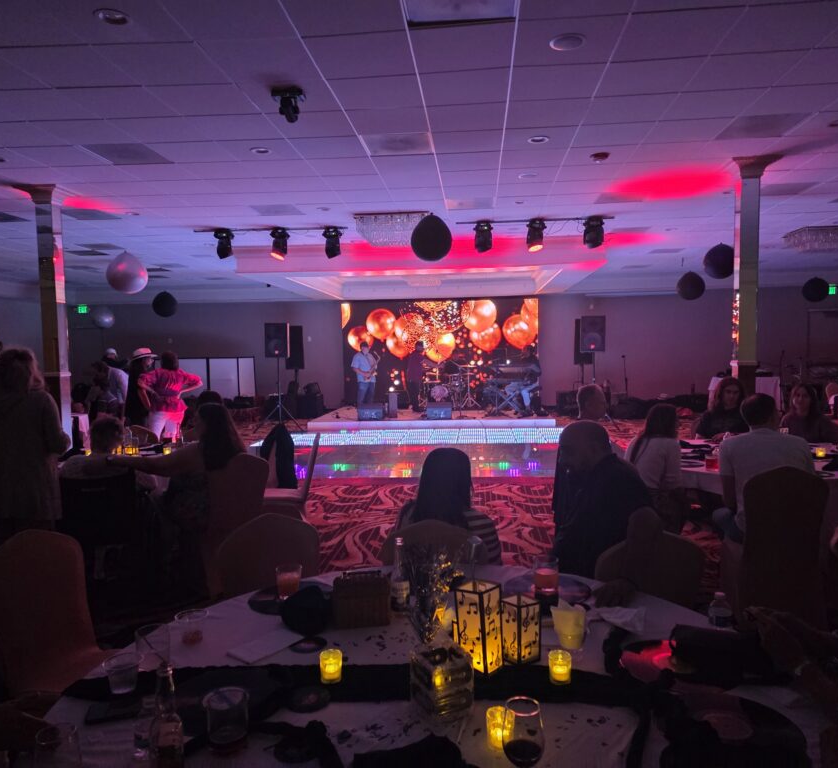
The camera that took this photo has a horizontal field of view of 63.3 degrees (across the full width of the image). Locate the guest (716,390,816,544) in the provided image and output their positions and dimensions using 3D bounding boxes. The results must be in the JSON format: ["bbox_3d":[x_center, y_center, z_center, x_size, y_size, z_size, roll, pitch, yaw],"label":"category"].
[{"bbox_3d":[2.050,0.707,4.156,0.560,1.310,0.750,-1,3,7],"label":"guest"}]

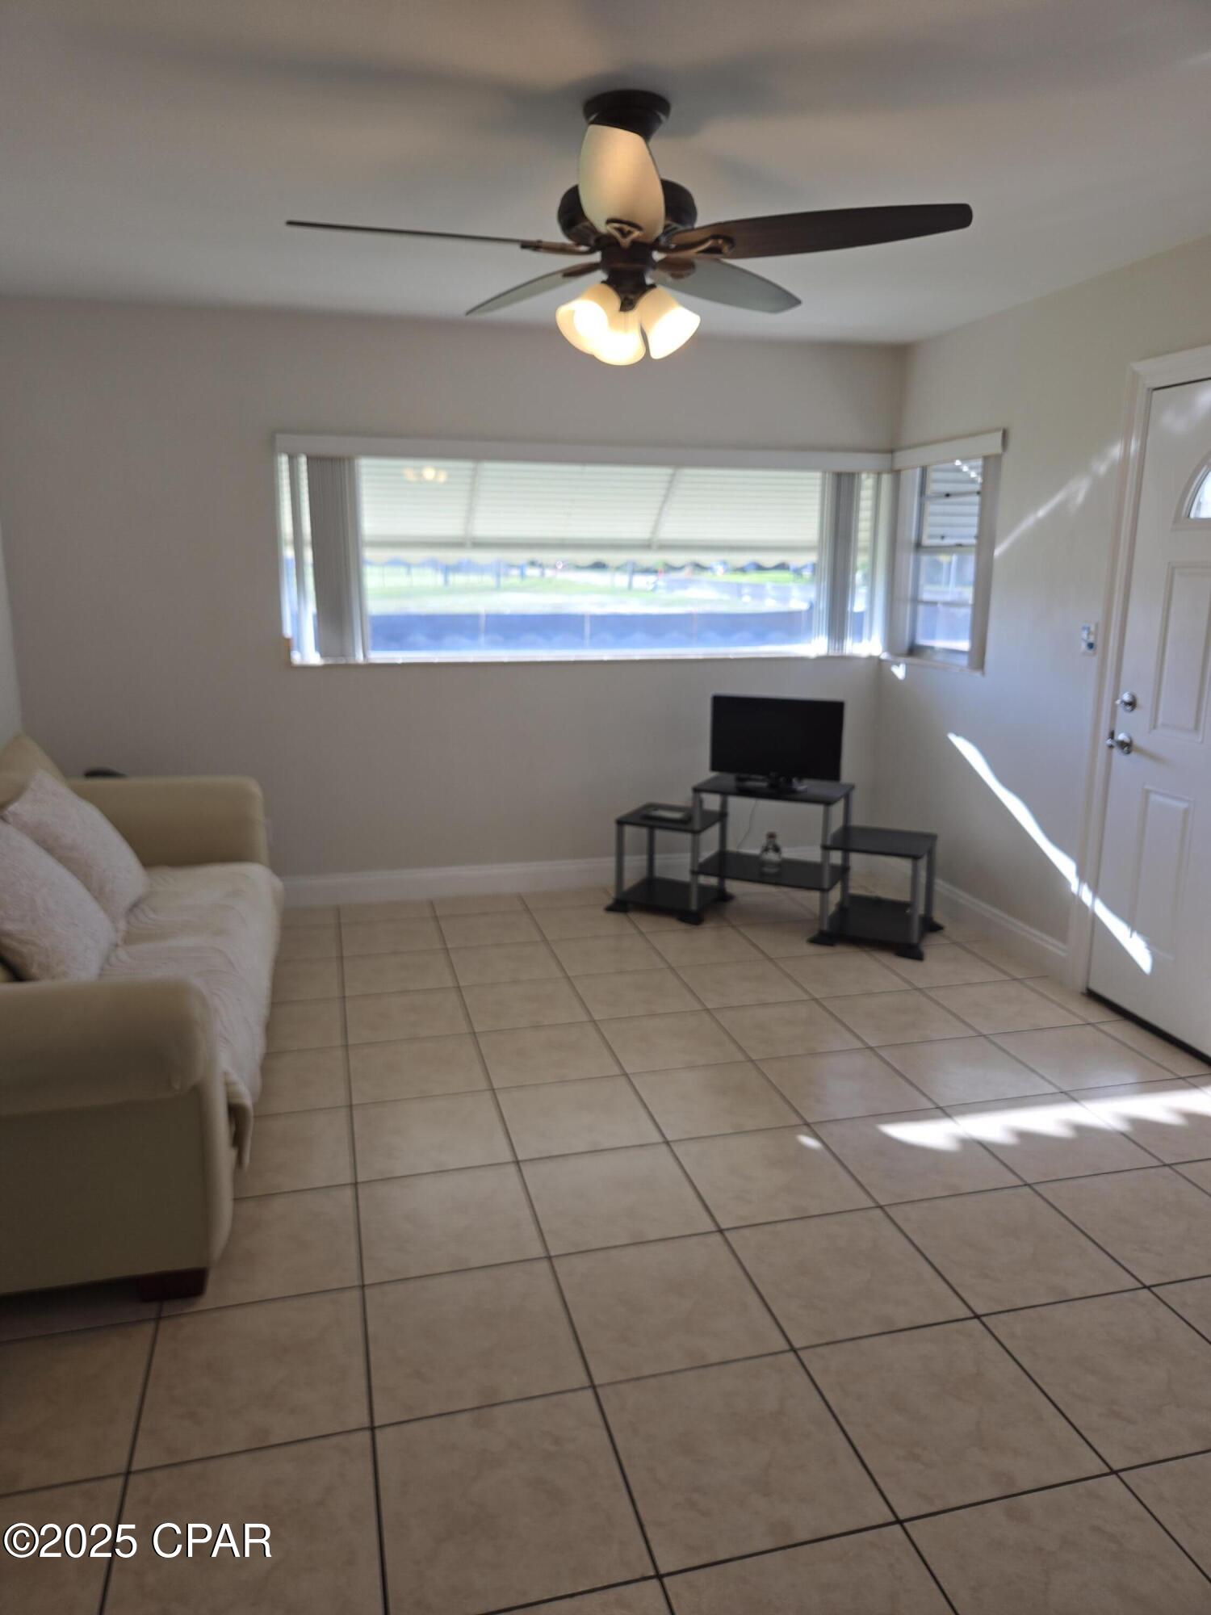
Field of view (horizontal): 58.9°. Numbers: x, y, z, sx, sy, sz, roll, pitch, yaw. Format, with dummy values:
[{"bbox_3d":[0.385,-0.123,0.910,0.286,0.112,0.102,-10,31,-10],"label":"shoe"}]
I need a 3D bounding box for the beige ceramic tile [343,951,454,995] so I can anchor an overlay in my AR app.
[{"bbox_3d":[-0.769,0.624,4.027,0.396,0.010,0.396,-3,13,-14],"label":"beige ceramic tile"}]

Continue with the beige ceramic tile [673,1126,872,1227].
[{"bbox_3d":[0.410,0.917,2.681,0.390,0.010,0.390,-3,13,-14],"label":"beige ceramic tile"}]

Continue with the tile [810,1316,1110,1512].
[{"bbox_3d":[0.613,1.092,1.945,0.396,0.010,0.396,-3,13,-14],"label":"tile"}]

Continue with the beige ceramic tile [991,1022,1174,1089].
[{"bbox_3d":[1.472,0.778,3.353,0.390,0.010,0.390,-3,13,-14],"label":"beige ceramic tile"}]

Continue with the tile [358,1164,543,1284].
[{"bbox_3d":[-0.364,0.955,2.490,0.397,0.012,0.397,-3,13,-14],"label":"tile"}]

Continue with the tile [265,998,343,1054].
[{"bbox_3d":[-1.050,0.721,3.527,0.397,0.012,0.397,-3,13,-14],"label":"tile"}]

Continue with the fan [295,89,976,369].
[{"bbox_3d":[0.049,-1.289,2.452,1.460,0.550,1.430,0,13,1],"label":"fan"}]

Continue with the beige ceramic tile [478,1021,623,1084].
[{"bbox_3d":[-0.178,0.773,3.366,0.396,0.010,0.396,-3,13,-14],"label":"beige ceramic tile"}]

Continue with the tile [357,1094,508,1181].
[{"bbox_3d":[-0.464,0.869,2.857,0.390,0.010,0.390,-3,13,-14],"label":"tile"}]

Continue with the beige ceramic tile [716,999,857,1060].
[{"bbox_3d":[0.598,0.730,3.528,0.390,0.010,0.390,-3,13,-14],"label":"beige ceramic tile"}]

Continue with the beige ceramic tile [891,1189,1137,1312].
[{"bbox_3d":[0.901,0.987,2.423,0.396,0.010,0.396,-3,13,-14],"label":"beige ceramic tile"}]

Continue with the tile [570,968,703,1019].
[{"bbox_3d":[0.111,0.664,3.803,0.390,0.010,0.390,-3,13,-14],"label":"tile"}]

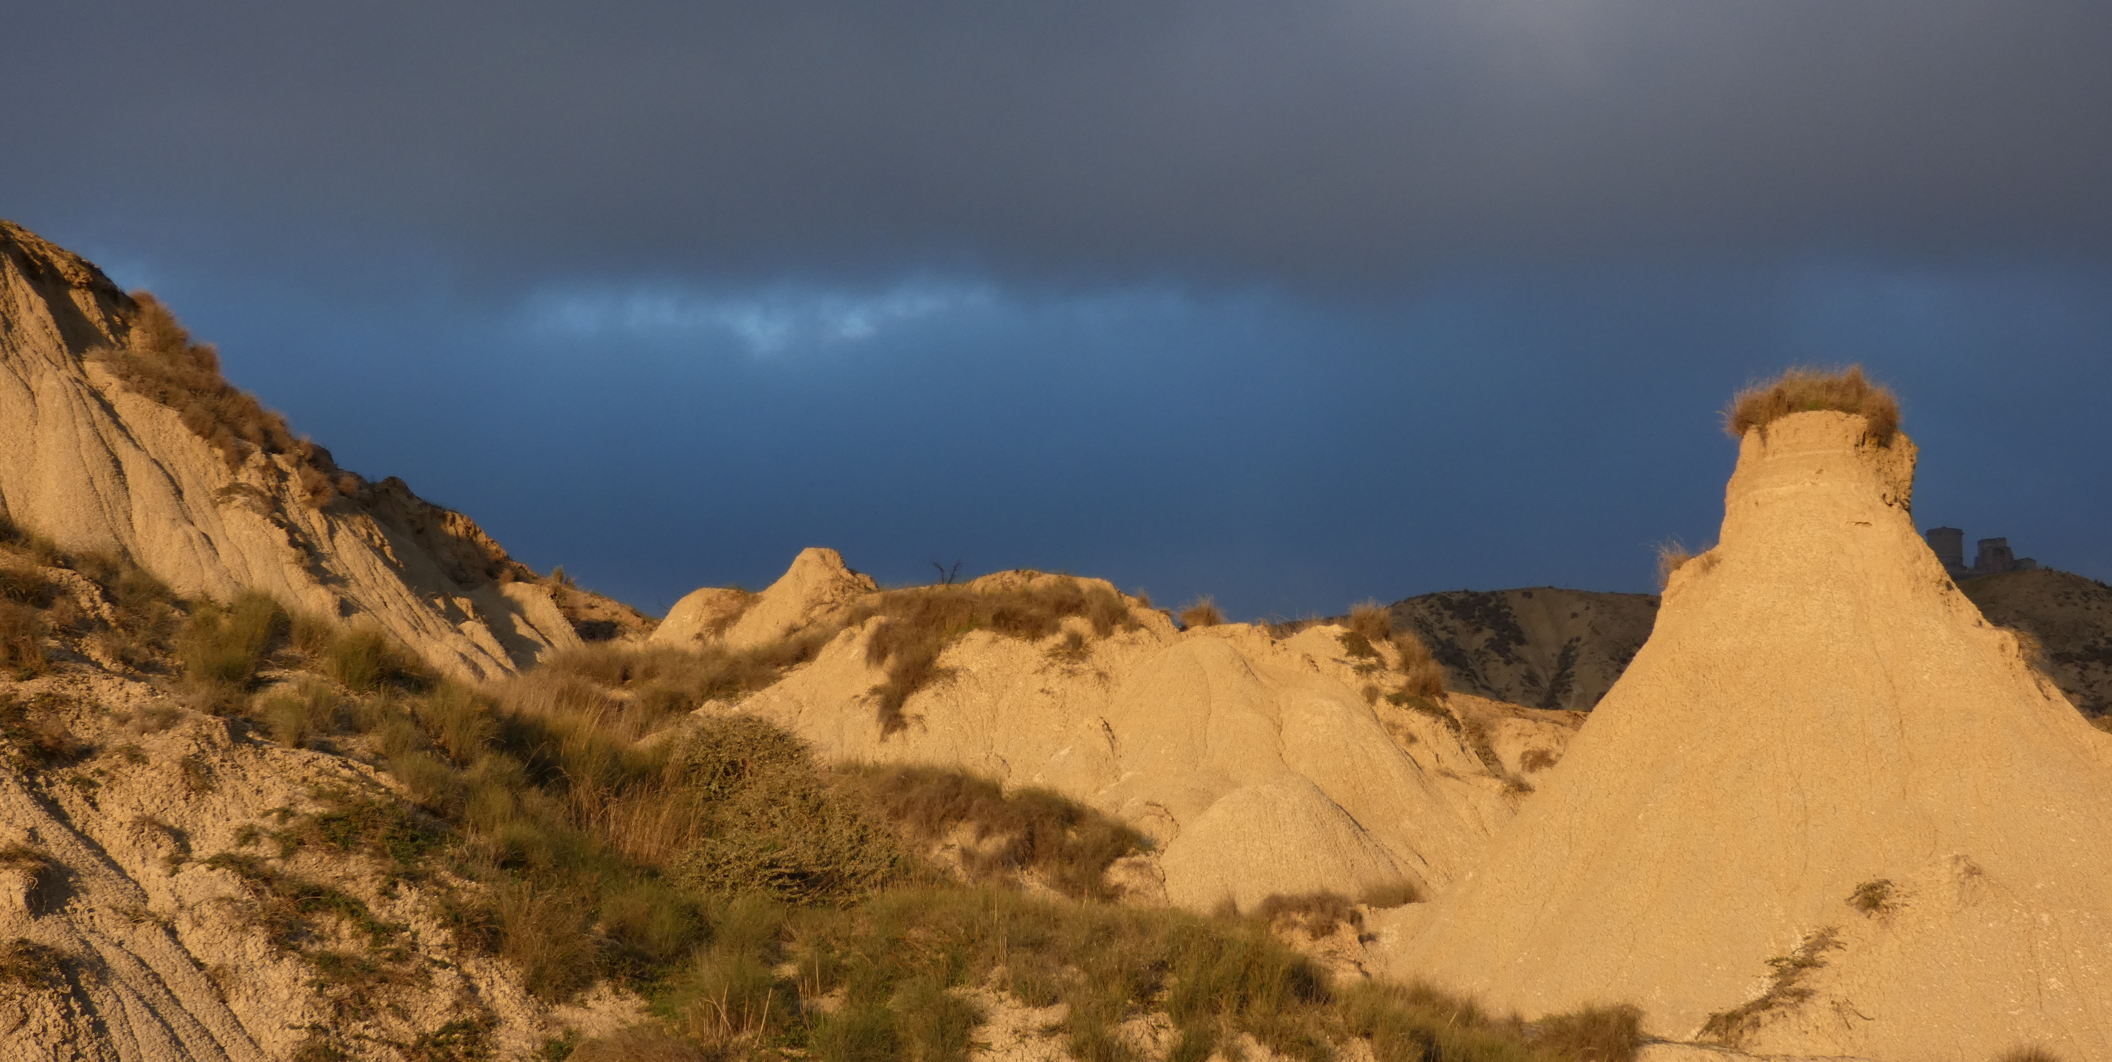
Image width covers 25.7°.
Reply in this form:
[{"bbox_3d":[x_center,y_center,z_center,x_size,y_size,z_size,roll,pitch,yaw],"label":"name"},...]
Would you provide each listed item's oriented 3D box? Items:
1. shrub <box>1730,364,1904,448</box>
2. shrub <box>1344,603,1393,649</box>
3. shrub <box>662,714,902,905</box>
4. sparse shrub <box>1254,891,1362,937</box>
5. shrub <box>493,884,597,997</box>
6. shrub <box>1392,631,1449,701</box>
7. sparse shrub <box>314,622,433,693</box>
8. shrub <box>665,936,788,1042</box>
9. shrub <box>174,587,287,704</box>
[{"bbox_3d":[7.994,-1.343,49.000,1.848,0.812,1.479,0,-2,0],"label":"shrub"},{"bbox_3d":[4.181,1.269,62.000,0.662,0.587,0.616,0,-2,0],"label":"shrub"},{"bbox_3d":[-2.166,2.232,37.000,1.975,1.501,1.679,0,-2,0],"label":"shrub"},{"bbox_3d":[2.450,3.723,45.000,1.041,0.448,0.885,0,-2,0],"label":"sparse shrub"},{"bbox_3d":[-3.848,3.095,35.000,0.785,0.852,0.730,0,-2,0],"label":"shrub"},{"bbox_3d":[4.708,1.719,60.000,0.726,0.852,0.726,0,-2,0],"label":"shrub"},{"bbox_3d":[-5.885,1.103,40.000,0.996,0.626,0.947,0,-2,0],"label":"sparse shrub"},{"bbox_3d":[-2.543,3.561,36.000,0.974,0.767,0.905,0,-2,0],"label":"shrub"},{"bbox_3d":[-6.939,0.985,39.000,0.930,0.936,0.865,0,-2,0],"label":"shrub"}]

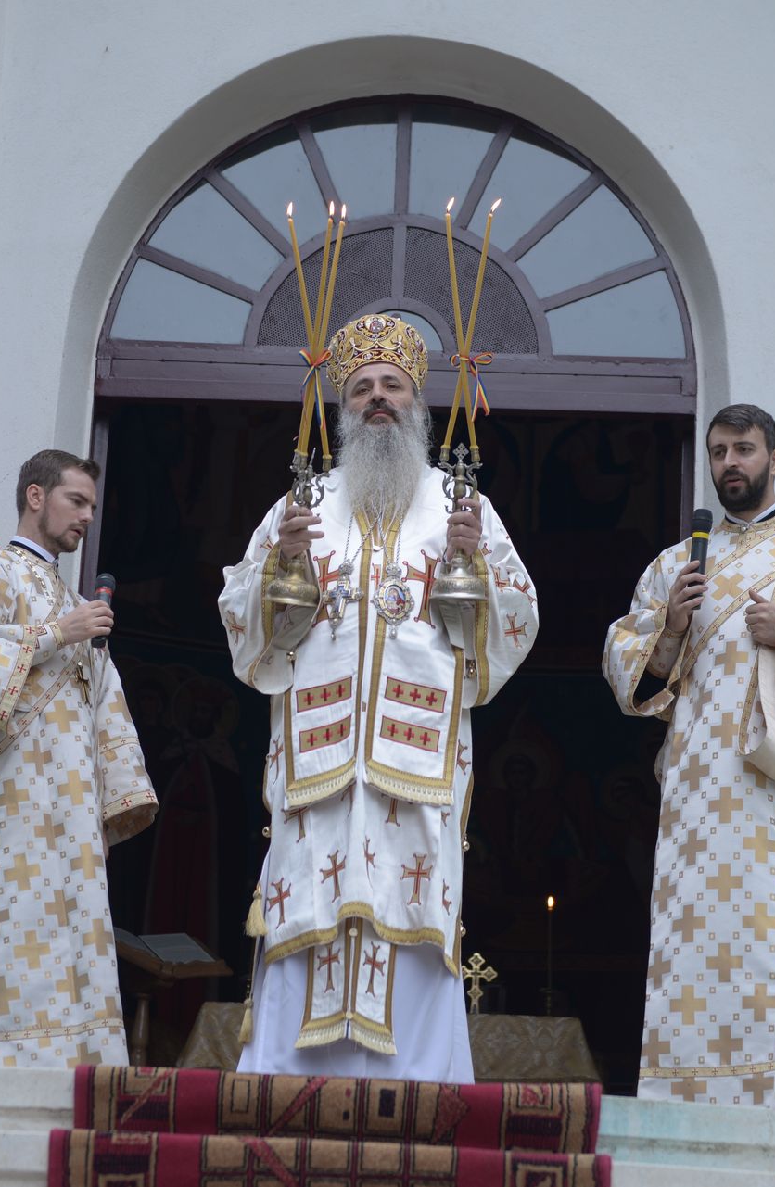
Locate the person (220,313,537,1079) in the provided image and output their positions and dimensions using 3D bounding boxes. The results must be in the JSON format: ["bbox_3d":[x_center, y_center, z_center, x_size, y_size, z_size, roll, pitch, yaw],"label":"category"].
[{"bbox_3d":[-0.022,0.240,7.780,0.800,2.027,0.520,2,-16,3],"label":"person"}]

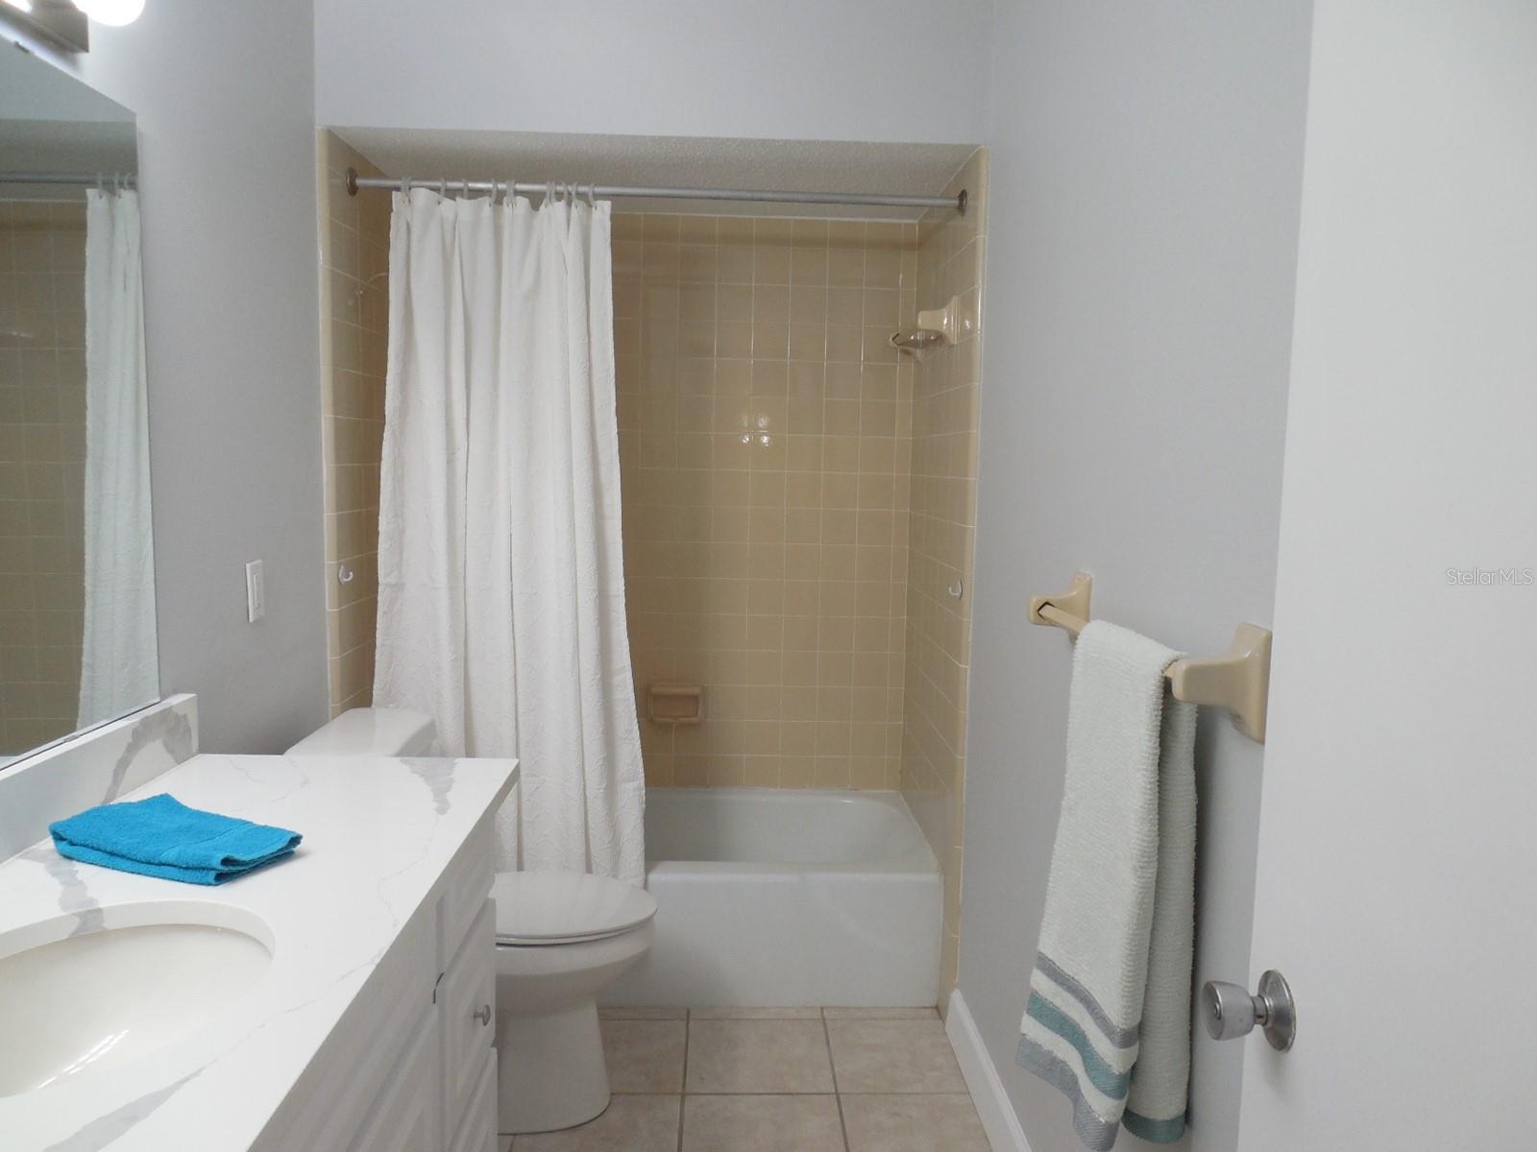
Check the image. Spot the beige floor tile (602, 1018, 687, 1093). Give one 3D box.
[{"bbox_3d":[-0.362,1.128,2.598,0.333,0.010,0.328,1,6,-2],"label":"beige floor tile"}]

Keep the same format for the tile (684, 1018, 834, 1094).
[{"bbox_3d":[-0.022,1.132,2.613,0.335,0.010,0.328,1,6,-2],"label":"tile"}]

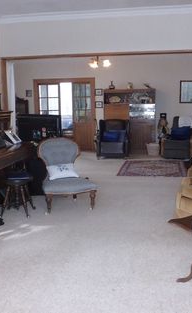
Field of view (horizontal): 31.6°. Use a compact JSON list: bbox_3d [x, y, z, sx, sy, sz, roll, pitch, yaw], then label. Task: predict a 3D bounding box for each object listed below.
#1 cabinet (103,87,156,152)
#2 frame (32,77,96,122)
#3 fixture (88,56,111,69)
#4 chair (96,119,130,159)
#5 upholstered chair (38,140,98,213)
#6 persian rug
[{"bbox_3d":[0.921,-0.932,9.120,1.349,1.689,0.456,1,9,10],"label":"cabinet"},{"bbox_3d":[-0.904,-1.165,9.679,1.840,2.100,0.120,0,9,10],"label":"frame"},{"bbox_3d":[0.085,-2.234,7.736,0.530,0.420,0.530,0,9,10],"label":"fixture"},{"bbox_3d":[0.430,-0.467,8.591,0.770,0.950,0.850,-1,9,-1],"label":"chair"},{"bbox_3d":[-0.427,0.232,4.548,0.660,0.840,0.740,-4,9,-17],"label":"upholstered chair"},{"bbox_3d":[1.193,0.235,7.043,1.293,0.010,1.715,1,9,10],"label":"persian rug"}]

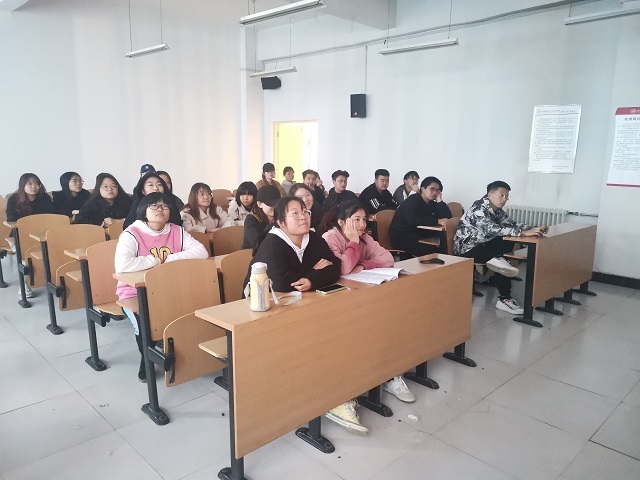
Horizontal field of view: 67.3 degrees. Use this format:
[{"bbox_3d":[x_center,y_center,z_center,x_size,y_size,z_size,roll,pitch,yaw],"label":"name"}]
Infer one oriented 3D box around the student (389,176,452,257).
[{"bbox_3d":[1.126,-0.051,5.090,0.531,1.214,0.708,-7,13,-39],"label":"student"}]

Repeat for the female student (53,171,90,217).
[{"bbox_3d":[-2.710,-0.153,5.438,0.760,1.270,0.530,8,13,35],"label":"female student"}]

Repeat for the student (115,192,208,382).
[{"bbox_3d":[-1.012,0.301,3.032,0.531,1.189,0.639,-6,12,-34],"label":"student"}]

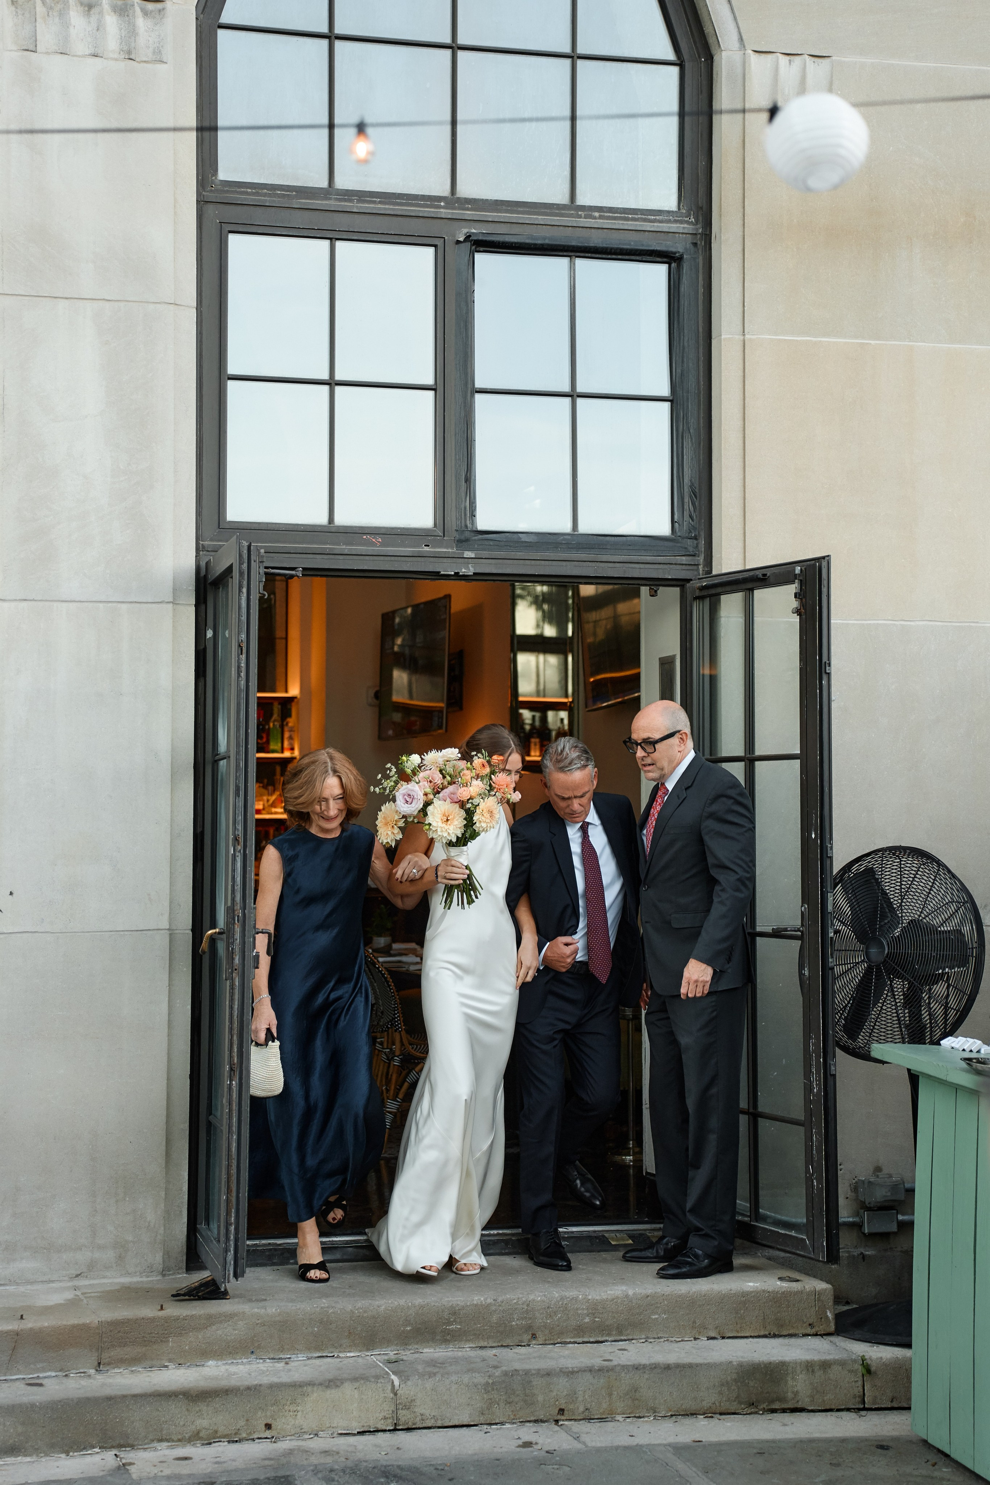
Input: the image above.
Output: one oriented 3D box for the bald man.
[{"bbox_3d":[0.619,0.755,7.563,0.400,1.780,0.500,2,-4,-22],"label":"bald man"}]

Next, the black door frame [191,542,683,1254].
[{"bbox_3d":[-0.145,0.518,7.775,1.690,2.280,0.140,1,-4,-12],"label":"black door frame"}]

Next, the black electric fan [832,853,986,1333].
[{"bbox_3d":[1.303,1.049,7.289,0.670,1.465,0.550,-4,-5,43],"label":"black electric fan"}]

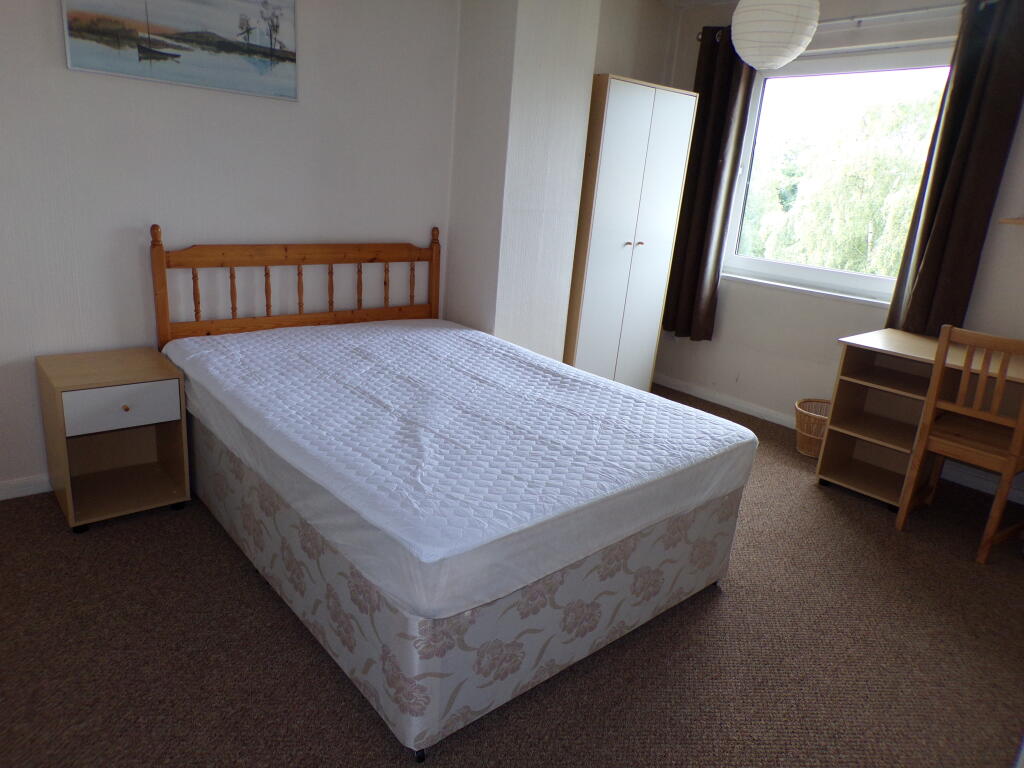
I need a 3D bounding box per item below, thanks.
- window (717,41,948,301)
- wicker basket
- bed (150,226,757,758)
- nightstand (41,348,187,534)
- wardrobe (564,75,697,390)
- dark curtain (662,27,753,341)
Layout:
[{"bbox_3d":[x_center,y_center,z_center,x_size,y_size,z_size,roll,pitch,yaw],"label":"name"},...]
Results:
[{"bbox_3d":[1.785,-1.174,4.002,0.100,1.310,1.200,-10,22,-40],"label":"window"},{"bbox_3d":[1.719,0.258,3.943,0.320,0.260,0.320,-10,22,-40],"label":"wicker basket"},{"bbox_3d":[-0.307,0.053,2.649,1.380,1.050,1.980,-10,22,-40],"label":"bed"},{"bbox_3d":[-1.509,0.200,2.698,0.402,0.540,0.440,-10,22,-40],"label":"nightstand"},{"bbox_3d":[0.536,-0.773,4.238,0.765,1.860,0.500,-10,22,-40],"label":"wardrobe"},{"bbox_3d":[1.228,-1.224,4.459,0.115,1.890,0.440,-10,22,-40],"label":"dark curtain"}]

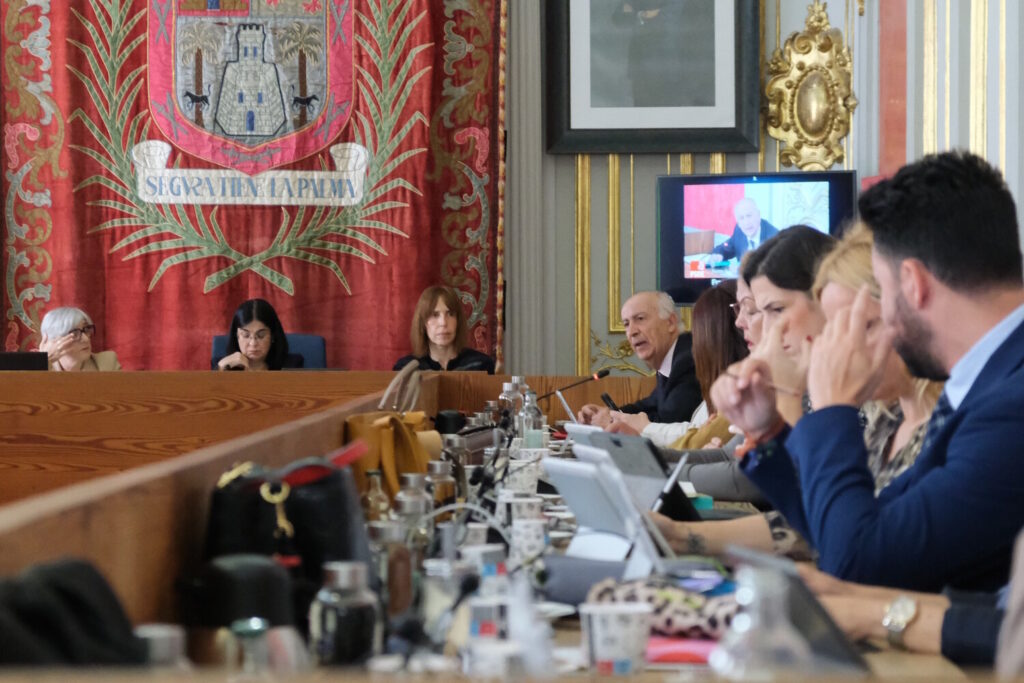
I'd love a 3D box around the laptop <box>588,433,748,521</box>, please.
[{"bbox_3d":[0.370,0.283,5.020,0.310,0.180,0.295,0,0,-24],"label":"laptop"}]

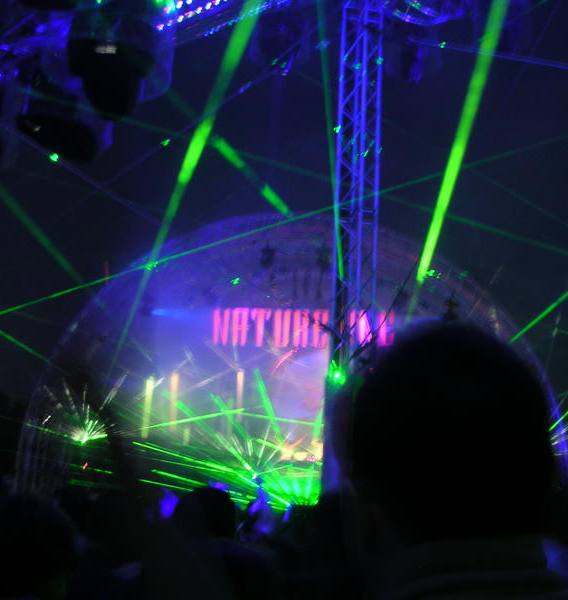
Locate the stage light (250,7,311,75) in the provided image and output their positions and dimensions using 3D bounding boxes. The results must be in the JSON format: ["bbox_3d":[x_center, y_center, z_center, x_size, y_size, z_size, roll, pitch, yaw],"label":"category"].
[{"bbox_3d":[-0.036,-2.650,8.800,0.530,0.580,0.460,3,-13,0],"label":"stage light"}]

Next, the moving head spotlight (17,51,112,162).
[{"bbox_3d":[-1.437,-1.274,5.600,0.500,0.580,0.460,8,-14,-22],"label":"moving head spotlight"}]

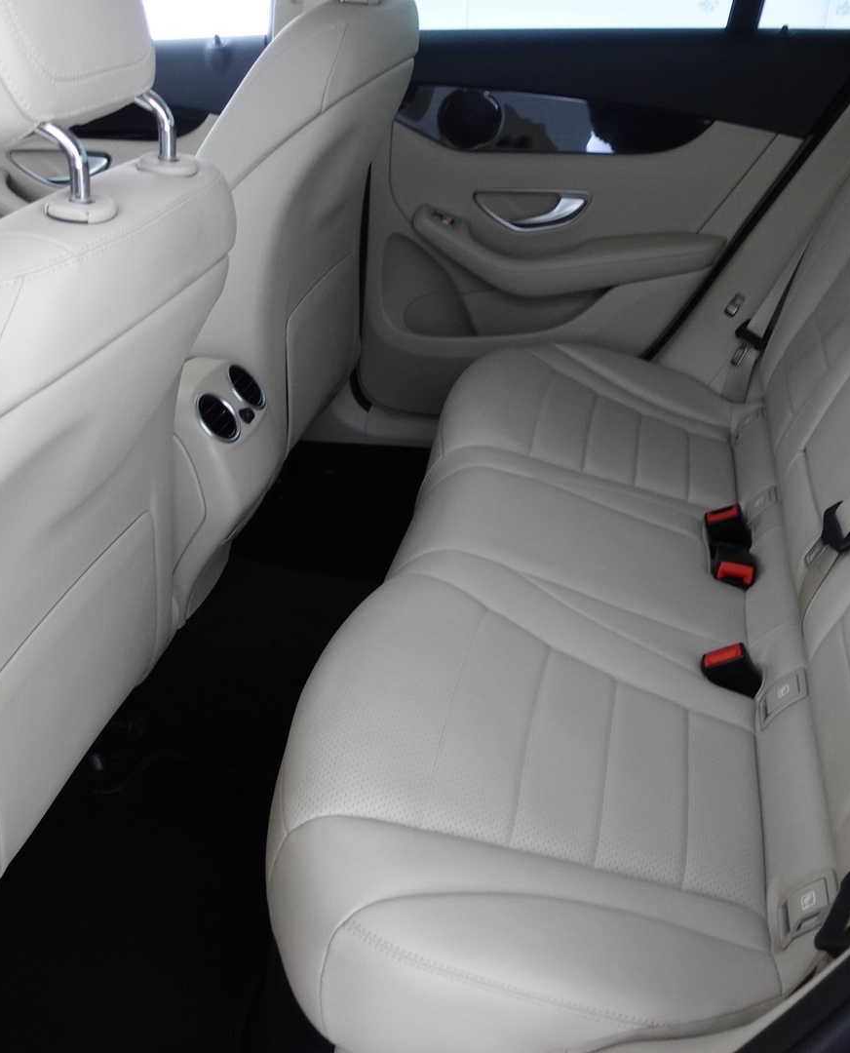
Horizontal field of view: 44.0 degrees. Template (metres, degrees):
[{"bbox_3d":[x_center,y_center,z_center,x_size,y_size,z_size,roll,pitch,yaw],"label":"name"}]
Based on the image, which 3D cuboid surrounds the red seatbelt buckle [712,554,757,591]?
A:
[{"bbox_3d":[0.400,0.051,1.367,0.046,0.027,0.060,10,18,7],"label":"red seatbelt buckle"}]

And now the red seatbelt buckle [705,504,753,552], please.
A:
[{"bbox_3d":[0.418,0.009,1.447,0.046,0.062,0.027,-17,27,15],"label":"red seatbelt buckle"}]

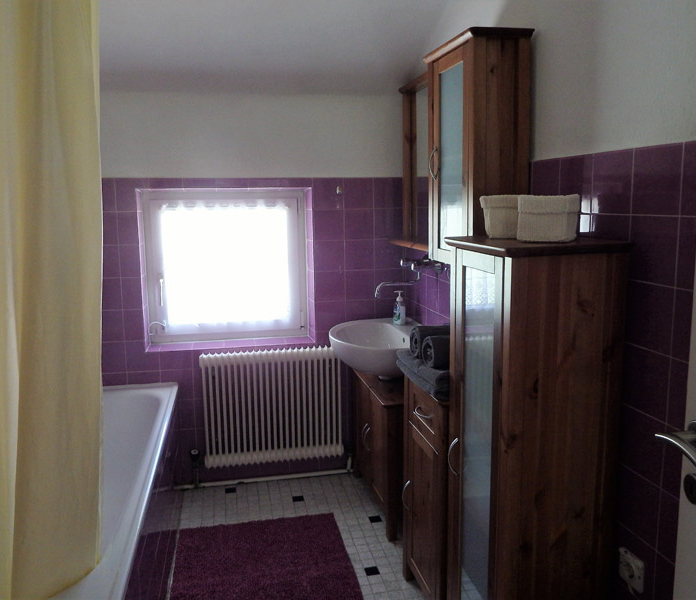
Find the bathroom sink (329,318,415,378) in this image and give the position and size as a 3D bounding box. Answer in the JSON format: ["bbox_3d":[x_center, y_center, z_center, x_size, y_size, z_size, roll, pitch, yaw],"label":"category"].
[{"bbox_3d":[0.147,0.261,2.567,0.470,0.226,0.643,-3,10,-13],"label":"bathroom sink"}]

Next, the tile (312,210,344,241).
[{"bbox_3d":[-0.093,-0.369,2.729,0.150,0.150,0.010,-2,9,-10],"label":"tile"}]

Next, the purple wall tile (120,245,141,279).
[{"bbox_3d":[-1.013,-0.176,2.583,0.099,0.151,0.012,-3,10,-13],"label":"purple wall tile"}]

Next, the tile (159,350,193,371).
[{"bbox_3d":[-0.833,0.296,2.708,0.152,0.095,0.012,-3,10,-13],"label":"tile"}]

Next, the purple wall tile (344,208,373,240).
[{"bbox_3d":[0.057,-0.375,2.753,0.150,0.150,0.010,-2,9,-10],"label":"purple wall tile"}]

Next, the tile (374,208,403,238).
[{"bbox_3d":[0.207,-0.381,2.777,0.150,0.150,0.010,-2,9,-10],"label":"tile"}]

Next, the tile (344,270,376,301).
[{"bbox_3d":[0.065,-0.077,2.862,0.152,0.151,0.012,-3,10,-13],"label":"tile"}]

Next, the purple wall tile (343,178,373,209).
[{"bbox_3d":[0.061,-0.529,2.784,0.152,0.151,0.012,-3,10,-13],"label":"purple wall tile"}]

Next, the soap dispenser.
[{"bbox_3d":[0.253,0.033,2.705,0.055,0.167,0.062,-5,10,-25],"label":"soap dispenser"}]

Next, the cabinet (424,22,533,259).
[{"bbox_3d":[0.415,-0.472,1.843,0.211,0.707,0.383,-3,10,-13],"label":"cabinet"}]

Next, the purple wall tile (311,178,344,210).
[{"bbox_3d":[-0.089,-0.522,2.748,0.152,0.151,0.012,-3,10,-13],"label":"purple wall tile"}]

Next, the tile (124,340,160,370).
[{"bbox_3d":[-0.980,0.271,2.655,0.150,0.150,0.010,-2,9,-10],"label":"tile"}]

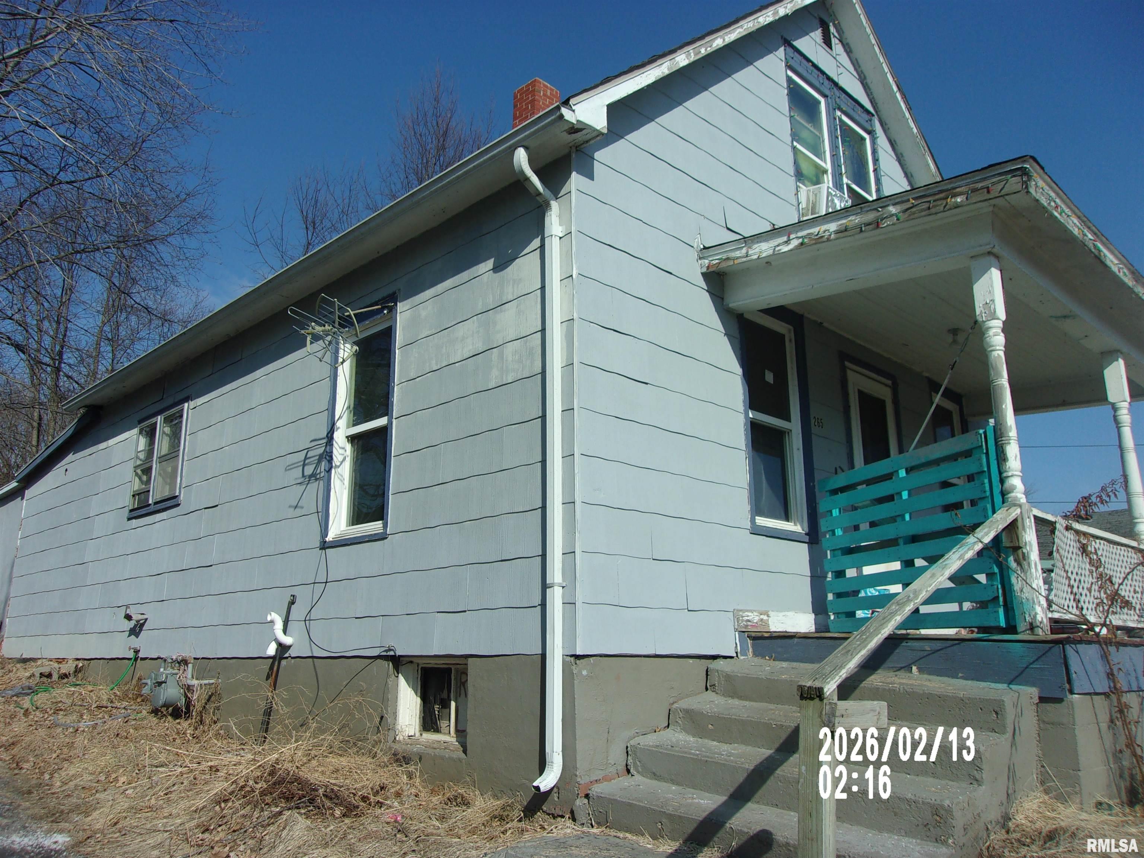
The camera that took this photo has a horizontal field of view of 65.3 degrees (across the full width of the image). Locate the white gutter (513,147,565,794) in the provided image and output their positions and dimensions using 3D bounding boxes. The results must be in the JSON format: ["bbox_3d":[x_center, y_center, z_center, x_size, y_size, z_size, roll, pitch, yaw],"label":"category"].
[{"bbox_3d":[-0.181,0.090,4.907,0.275,3.560,0.072,13,-19,-43],"label":"white gutter"}]

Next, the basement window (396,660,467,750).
[{"bbox_3d":[-0.819,1.706,5.579,0.150,0.510,0.790,13,-19,-43],"label":"basement window"}]

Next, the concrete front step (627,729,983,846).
[{"bbox_3d":[1.050,1.696,4.298,0.380,0.175,1.710,13,-15,-43],"label":"concrete front step"}]

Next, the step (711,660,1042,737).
[{"bbox_3d":[1.567,1.447,4.896,0.360,0.185,1.710,13,-15,-43],"label":"step"}]

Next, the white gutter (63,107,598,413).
[{"bbox_3d":[-3.150,-1.013,8.088,0.130,0.093,8.850,13,-19,-43],"label":"white gutter"}]

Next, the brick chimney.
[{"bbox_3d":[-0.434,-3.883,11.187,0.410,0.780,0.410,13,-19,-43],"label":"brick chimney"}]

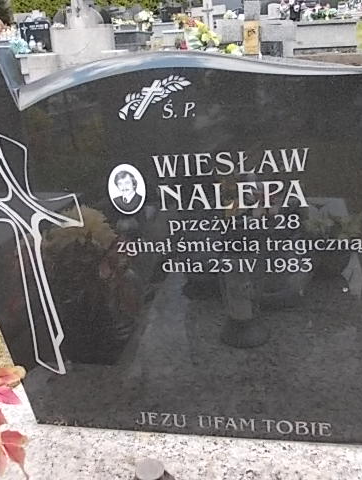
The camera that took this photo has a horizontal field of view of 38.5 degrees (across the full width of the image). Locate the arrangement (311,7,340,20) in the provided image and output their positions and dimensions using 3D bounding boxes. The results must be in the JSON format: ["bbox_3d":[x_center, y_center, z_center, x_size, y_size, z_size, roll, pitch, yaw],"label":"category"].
[{"bbox_3d":[2.495,-3.938,9.000,0.500,0.250,0.320,-3,16,6],"label":"arrangement"}]

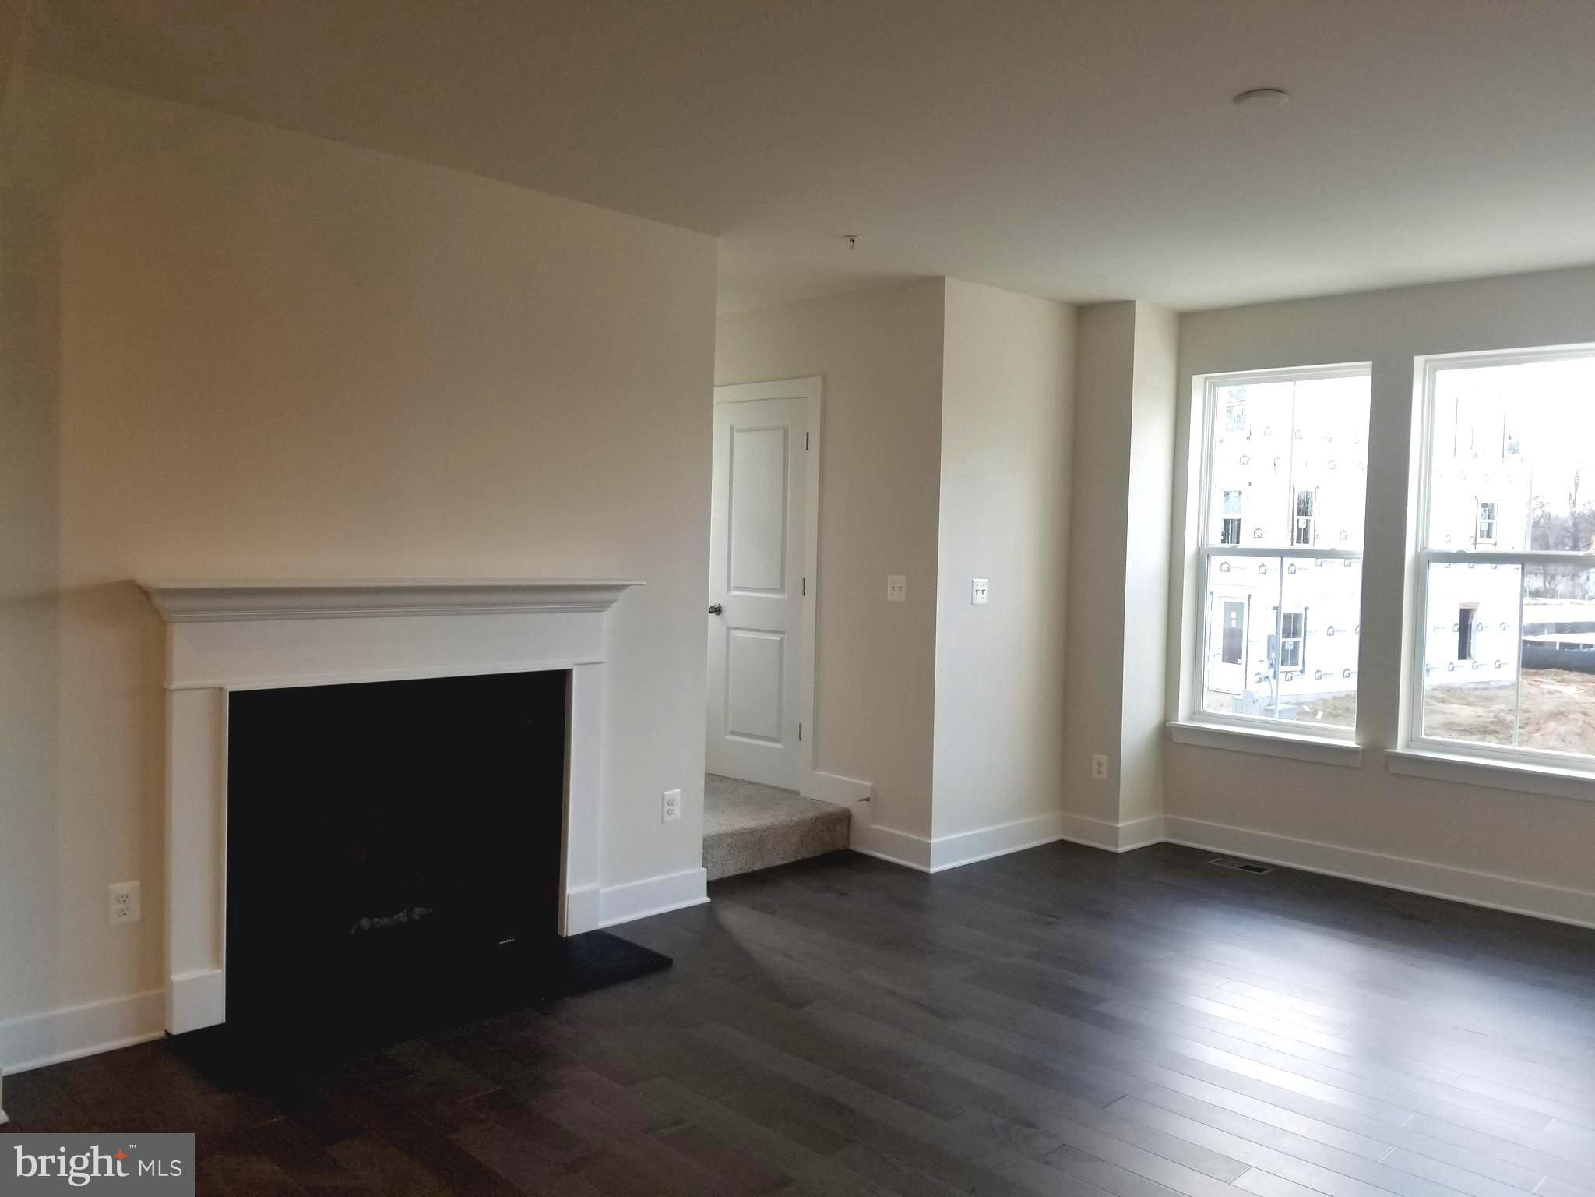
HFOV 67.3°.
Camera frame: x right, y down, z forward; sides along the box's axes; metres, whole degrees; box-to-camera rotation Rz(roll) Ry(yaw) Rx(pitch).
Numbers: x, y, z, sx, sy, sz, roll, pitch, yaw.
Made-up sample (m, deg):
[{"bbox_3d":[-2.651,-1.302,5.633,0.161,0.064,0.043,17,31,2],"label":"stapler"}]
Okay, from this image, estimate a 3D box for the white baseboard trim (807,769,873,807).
[{"bbox_3d":[0.222,0.956,5.936,0.020,0.147,0.412,-1,3,-43],"label":"white baseboard trim"}]

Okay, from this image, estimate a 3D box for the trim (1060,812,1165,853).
[{"bbox_3d":[1.632,1.184,6.186,0.384,0.140,0.375,-1,3,-43],"label":"trim"}]

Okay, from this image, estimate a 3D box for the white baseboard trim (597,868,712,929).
[{"bbox_3d":[-0.562,1.195,4.811,0.547,0.141,0.020,-1,3,-43],"label":"white baseboard trim"}]

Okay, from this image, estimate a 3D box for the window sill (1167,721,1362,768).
[{"bbox_3d":[2.277,0.706,5.850,0.120,0.094,0.973,-1,3,-43],"label":"window sill"}]

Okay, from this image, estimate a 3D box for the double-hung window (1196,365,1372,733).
[{"bbox_3d":[2.374,-0.222,5.859,0.100,1.757,0.886,-1,3,-43],"label":"double-hung window"}]

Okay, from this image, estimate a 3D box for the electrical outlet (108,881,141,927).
[{"bbox_3d":[-1.940,0.886,3.464,0.080,0.122,0.010,-1,3,-43],"label":"electrical outlet"}]

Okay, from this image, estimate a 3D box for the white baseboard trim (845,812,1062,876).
[{"bbox_3d":[0.807,1.173,6.048,1.029,0.140,0.556,-1,3,-43],"label":"white baseboard trim"}]

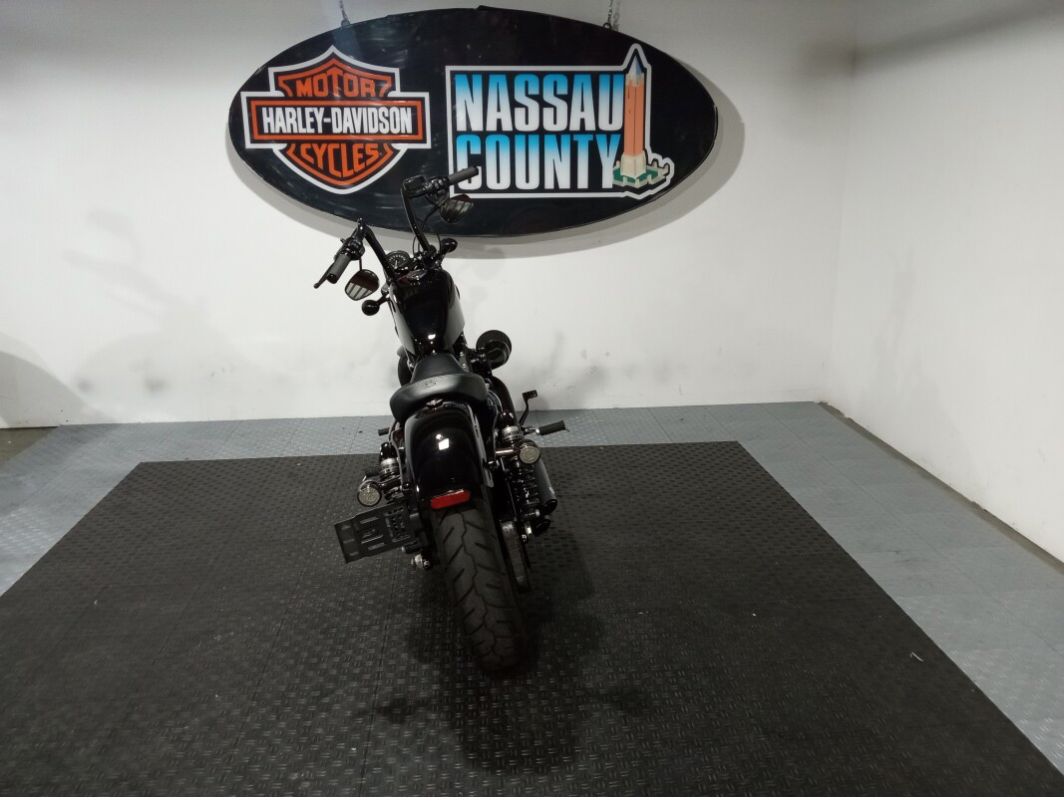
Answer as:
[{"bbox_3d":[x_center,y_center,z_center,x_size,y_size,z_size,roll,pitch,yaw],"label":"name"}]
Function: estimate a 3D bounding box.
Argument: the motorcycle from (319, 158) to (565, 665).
[{"bbox_3d":[-0.285,-0.111,2.905,0.750,1.265,2.130,-2,16,-6],"label":"motorcycle"}]

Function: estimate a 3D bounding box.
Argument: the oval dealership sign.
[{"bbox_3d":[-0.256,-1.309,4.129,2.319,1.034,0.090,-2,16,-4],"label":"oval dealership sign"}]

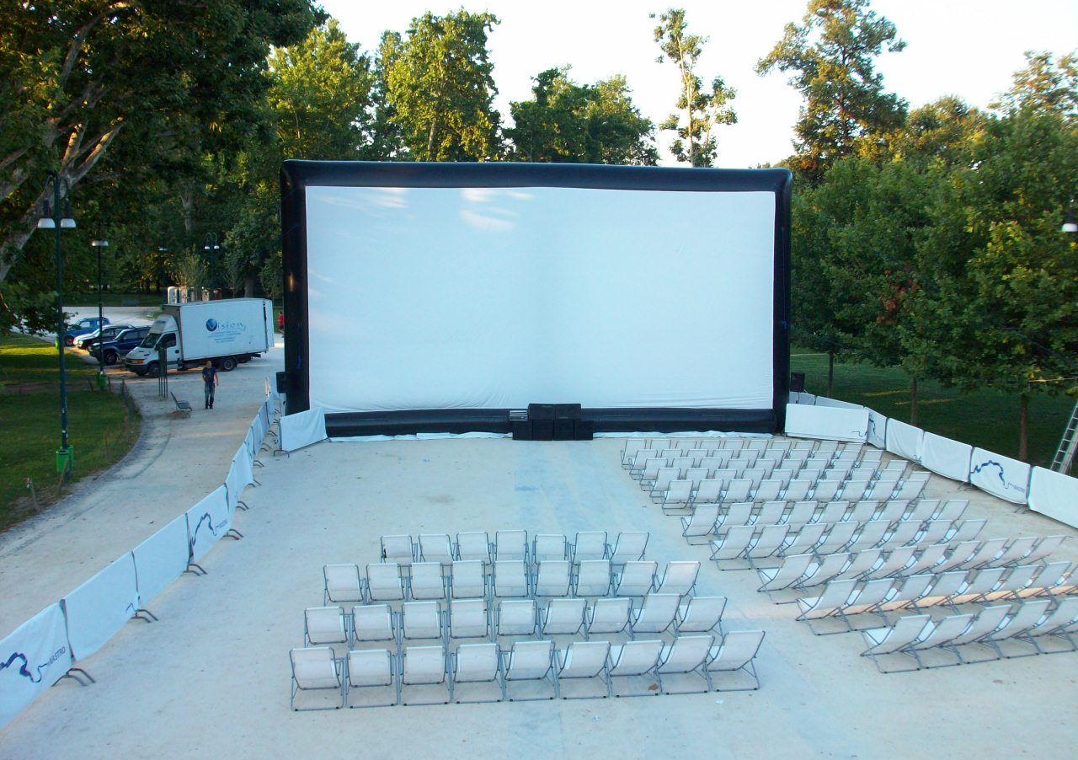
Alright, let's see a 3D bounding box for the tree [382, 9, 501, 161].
[{"bbox_3d":[-5.836,-11.810,64.103,7.800,20.400,7.800,0,6,0],"label":"tree"}]

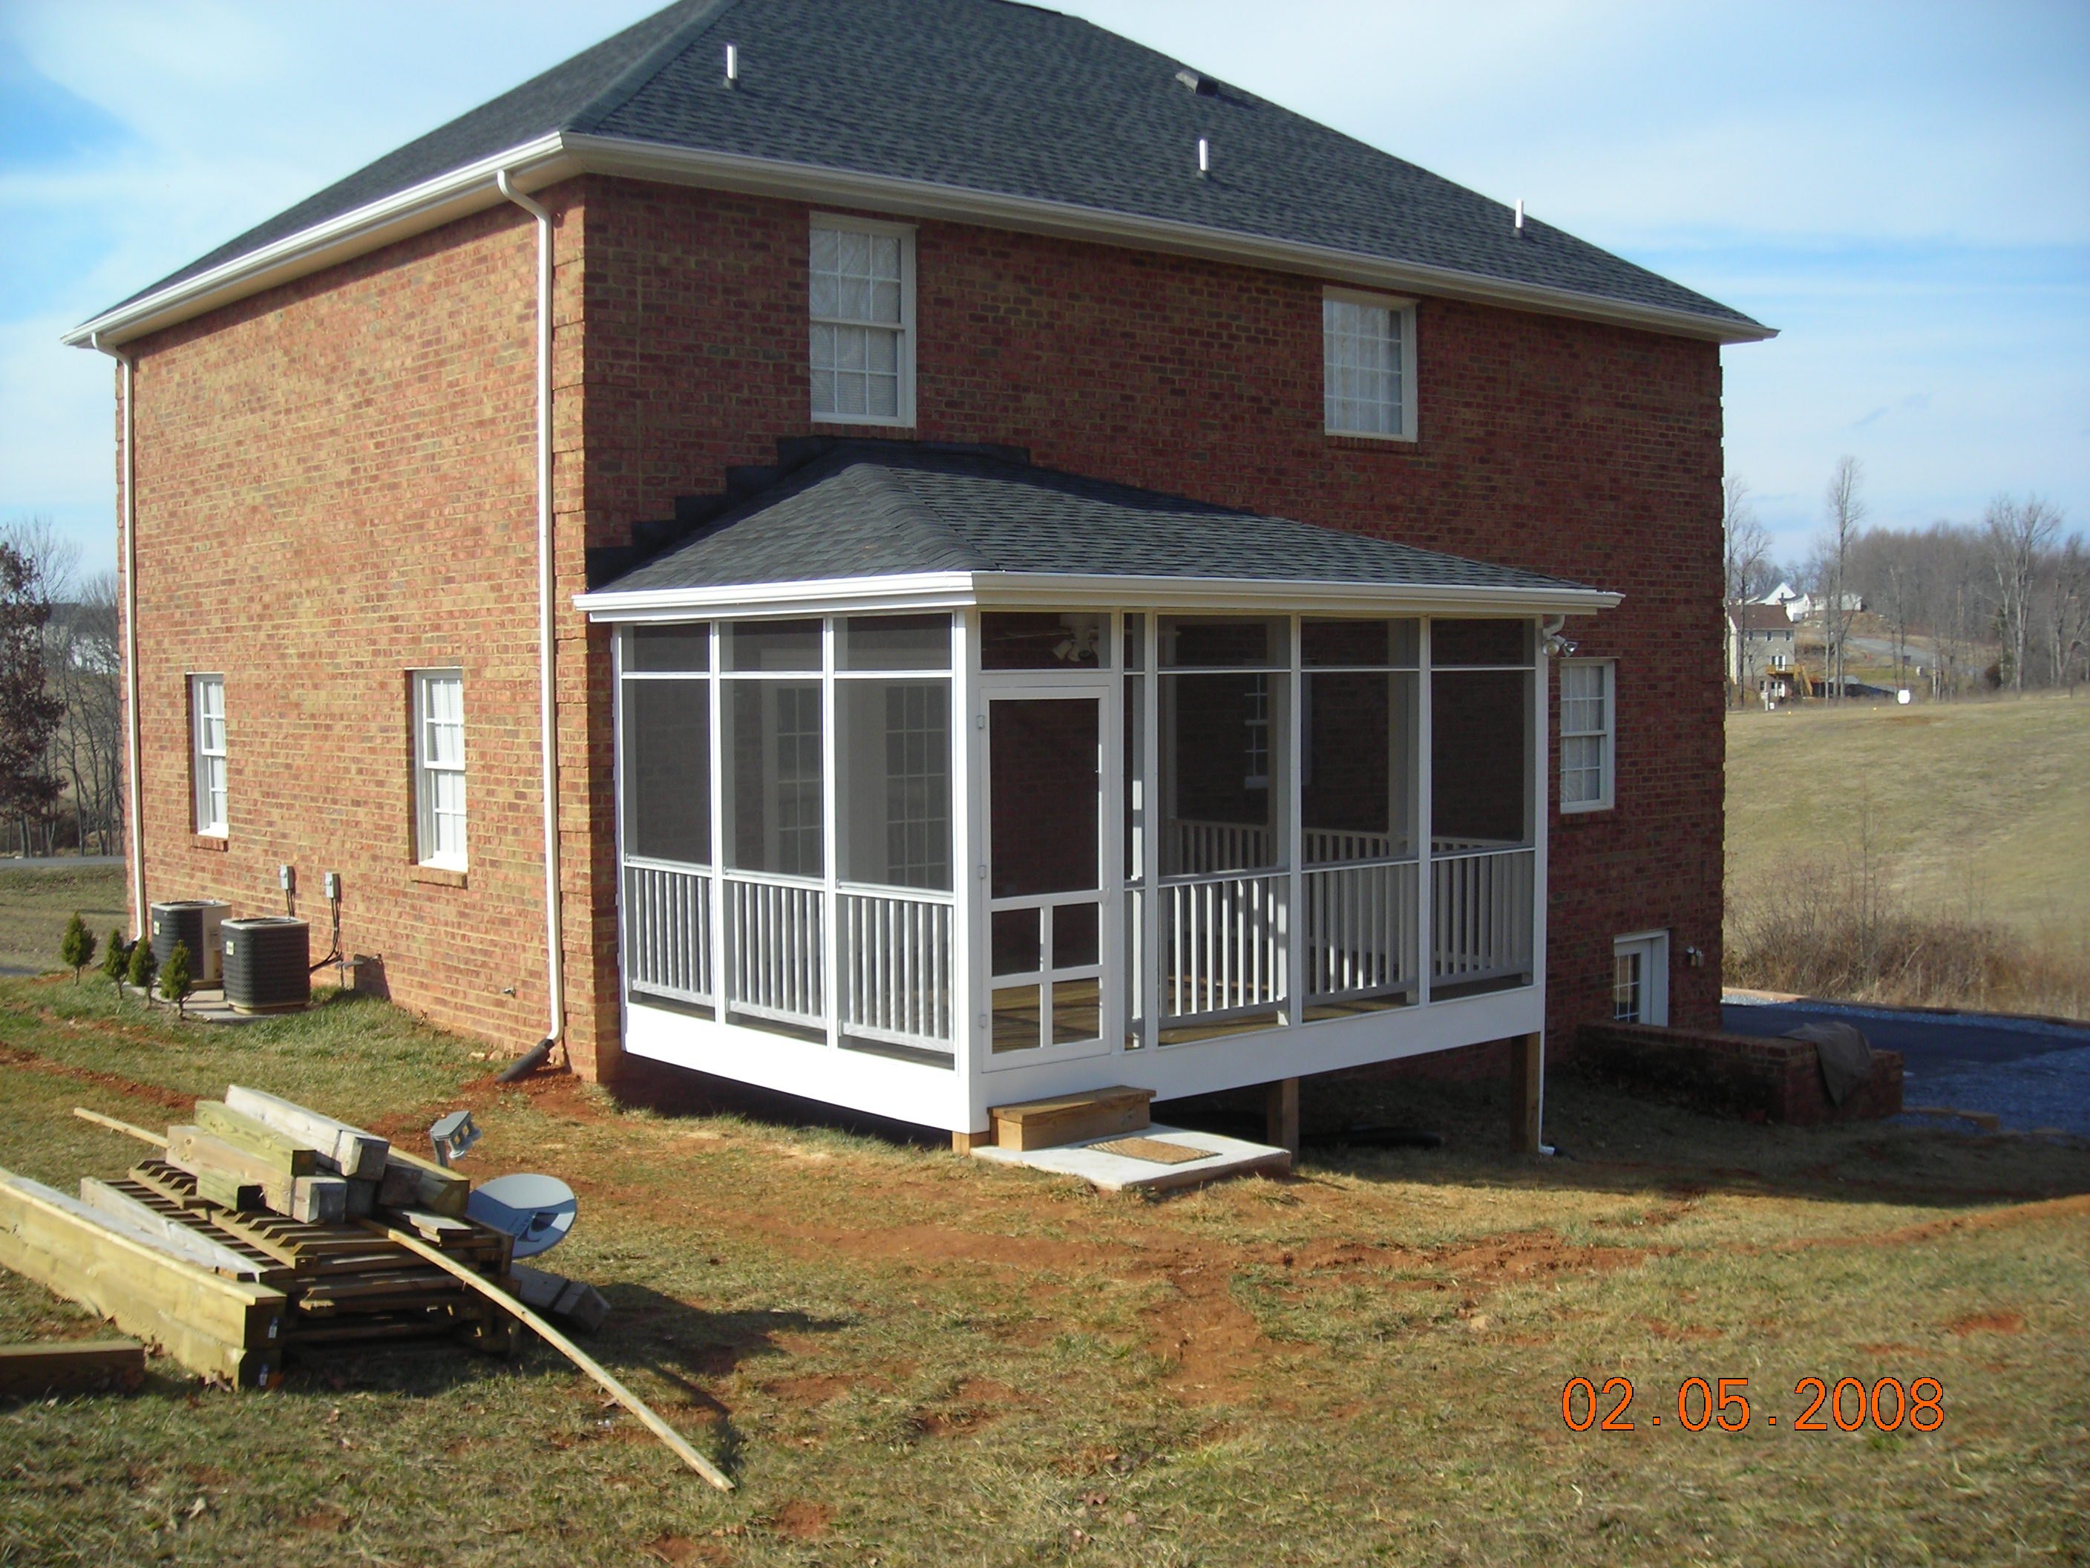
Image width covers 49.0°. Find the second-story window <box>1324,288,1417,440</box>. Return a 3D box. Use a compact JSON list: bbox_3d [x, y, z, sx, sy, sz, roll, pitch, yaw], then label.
[{"bbox_3d":[2.721,-3.507,19.285,1.170,1.240,0.120,-3,4,-40],"label":"second-story window"}]

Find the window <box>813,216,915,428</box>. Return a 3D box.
[{"bbox_3d":[-1.271,-3.193,15.886,0.920,1.450,0.120,-3,4,-40],"label":"window"}]

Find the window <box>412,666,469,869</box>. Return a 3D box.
[{"bbox_3d":[-4.310,-0.108,16.517,0.140,1.420,0.920,-2,3,-39],"label":"window"}]

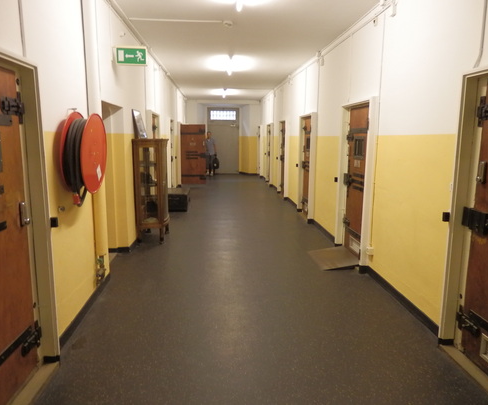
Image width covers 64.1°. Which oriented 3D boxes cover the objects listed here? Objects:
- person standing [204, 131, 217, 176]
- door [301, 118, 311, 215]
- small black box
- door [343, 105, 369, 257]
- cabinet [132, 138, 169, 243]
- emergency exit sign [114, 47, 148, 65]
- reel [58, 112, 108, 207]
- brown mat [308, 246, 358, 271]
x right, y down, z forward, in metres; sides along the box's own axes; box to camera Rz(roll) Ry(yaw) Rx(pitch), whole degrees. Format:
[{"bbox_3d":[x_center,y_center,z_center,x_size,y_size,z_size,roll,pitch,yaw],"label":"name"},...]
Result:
[{"bbox_3d":[-1.328,-1.911,15.494,0.500,1.750,0.320,0,10,-4],"label":"person standing"},{"bbox_3d":[1.324,-0.699,7.732,0.090,1.960,0.840,0,10,-4],"label":"door"},{"bbox_3d":[-1.498,-0.064,8.777,0.540,0.355,1.000,0,10,-4],"label":"small black box"},{"bbox_3d":[1.521,-0.266,5.136,0.090,1.960,0.840,0,10,-4],"label":"door"},{"bbox_3d":[-1.385,-0.197,6.047,0.460,1.540,0.680,0,10,-4],"label":"cabinet"},{"bbox_3d":[-1.362,-1.770,4.712,0.380,0.205,0.070,0,10,-4],"label":"emergency exit sign"},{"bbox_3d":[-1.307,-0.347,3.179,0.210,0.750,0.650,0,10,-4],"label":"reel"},{"bbox_3d":[1.169,0.720,5.084,0.520,0.080,0.780,0,10,-4],"label":"brown mat"}]

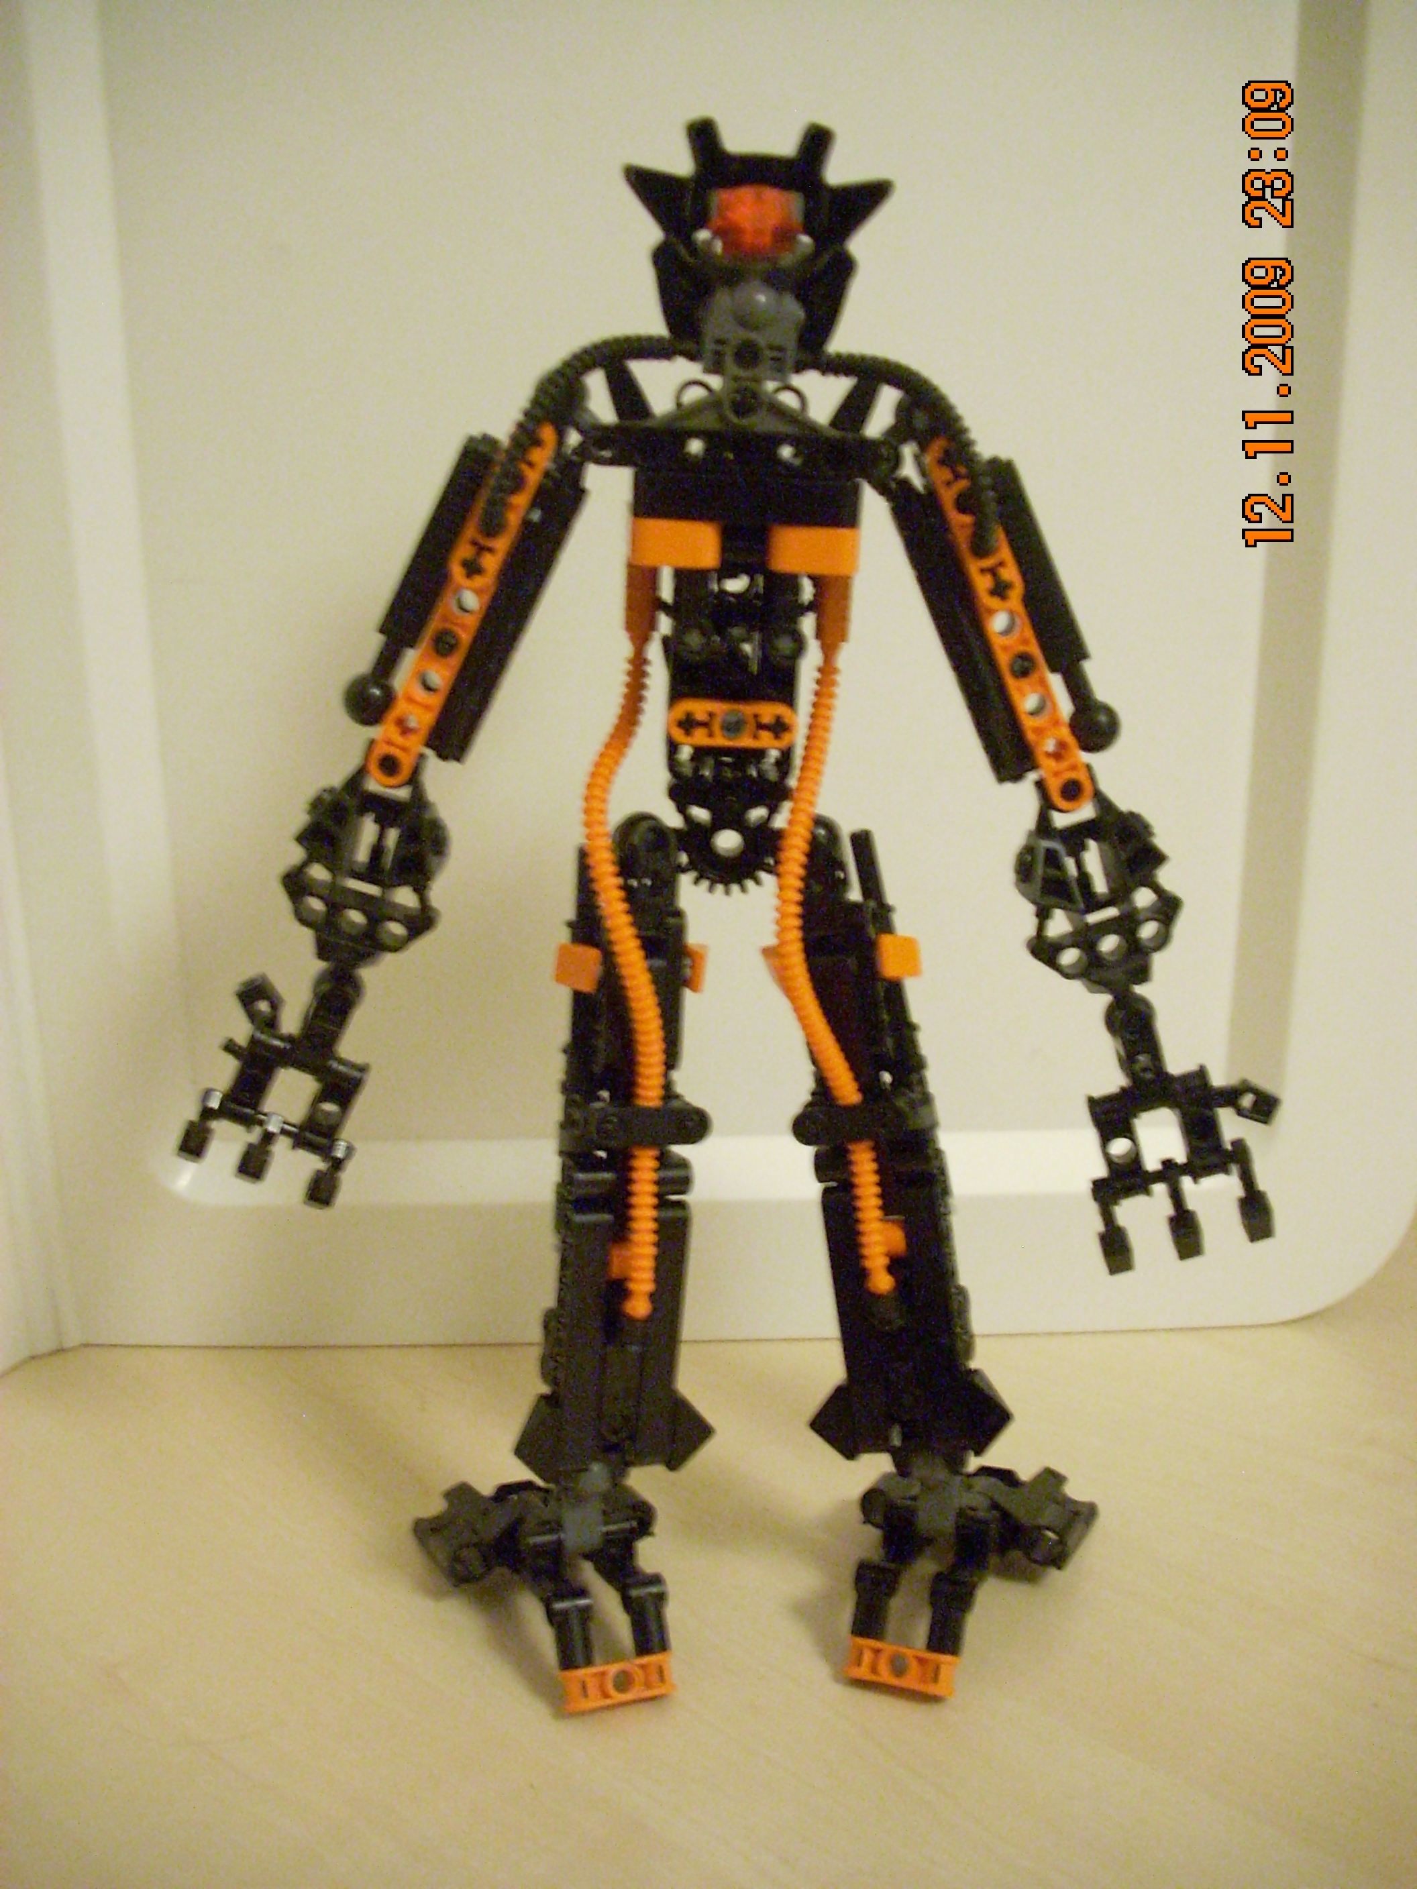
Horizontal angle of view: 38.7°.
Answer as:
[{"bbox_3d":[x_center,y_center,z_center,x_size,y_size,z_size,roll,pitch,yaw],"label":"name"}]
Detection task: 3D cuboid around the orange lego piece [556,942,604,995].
[{"bbox_3d":[-0.024,0.004,0.371,0.008,0.008,0.010,8,15,-2],"label":"orange lego piece"}]

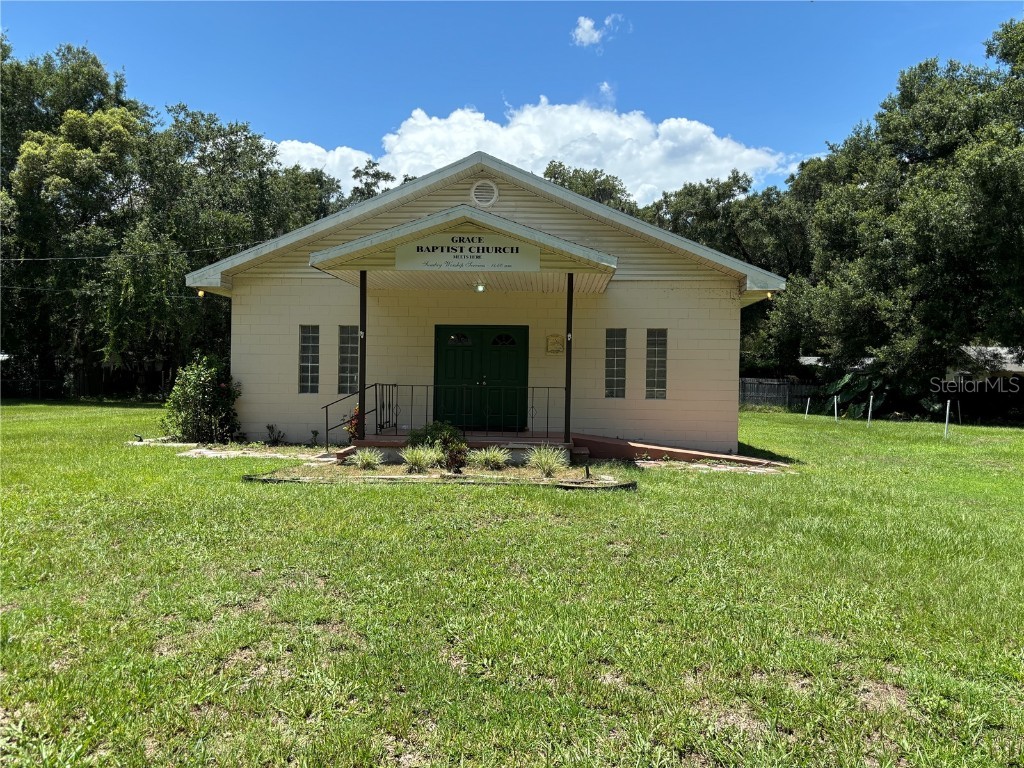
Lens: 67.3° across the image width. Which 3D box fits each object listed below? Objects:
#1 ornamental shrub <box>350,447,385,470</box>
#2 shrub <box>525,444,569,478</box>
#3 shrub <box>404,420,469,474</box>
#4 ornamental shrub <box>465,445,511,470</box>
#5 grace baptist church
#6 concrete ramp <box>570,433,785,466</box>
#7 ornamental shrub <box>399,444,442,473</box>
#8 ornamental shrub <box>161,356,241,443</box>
[{"bbox_3d":[-2.354,1.179,12.428,0.621,0.327,0.550,1,0,3],"label":"ornamental shrub"},{"bbox_3d":[0.523,1.152,11.570,0.676,0.471,0.620,1,0,3],"label":"shrub"},{"bbox_3d":[-1.207,0.976,12.315,1.015,0.766,0.850,1,0,3],"label":"shrub"},{"bbox_3d":[-0.373,1.178,12.370,0.726,0.365,0.620,1,0,3],"label":"ornamental shrub"},{"bbox_3d":[-0.371,-1.630,19.967,11.770,5.850,15.000,1,0,3],"label":"grace baptist church"},{"bbox_3d":[3.085,1.224,14.735,3.880,0.420,1.360,1,0,3],"label":"concrete ramp"},{"bbox_3d":[-1.428,1.166,12.077,0.704,0.403,0.600,1,0,3],"label":"ornamental shrub"},{"bbox_3d":[-6.370,0.344,15.698,1.630,1.769,1.450,1,0,3],"label":"ornamental shrub"}]

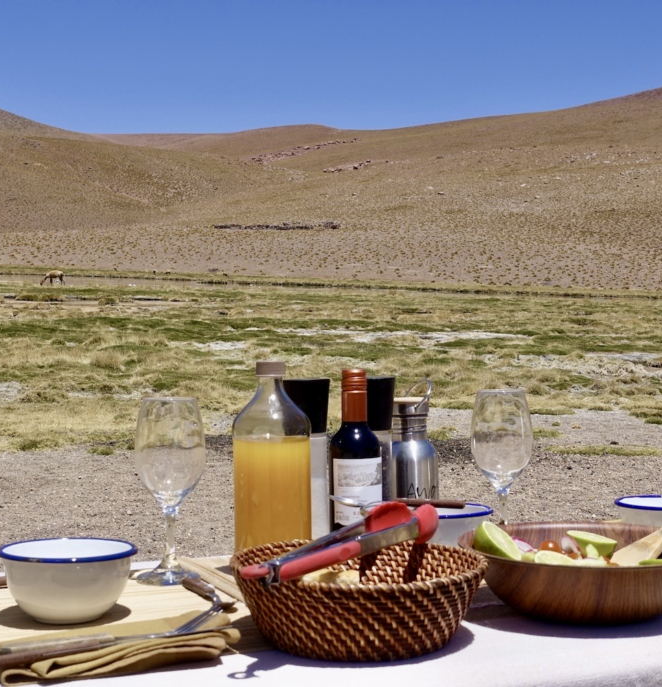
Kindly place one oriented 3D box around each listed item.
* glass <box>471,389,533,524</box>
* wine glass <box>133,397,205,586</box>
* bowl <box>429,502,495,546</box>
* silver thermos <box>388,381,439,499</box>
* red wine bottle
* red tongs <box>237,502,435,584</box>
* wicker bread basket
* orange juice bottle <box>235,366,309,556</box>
[{"bbox_3d":[0.221,0.165,1.555,0.079,0.205,0.079,0,0,8],"label":"glass"},{"bbox_3d":[-0.185,0.168,1.370,0.079,0.205,0.079,0,0,-8],"label":"wine glass"},{"bbox_3d":[0.127,0.234,1.445,0.137,0.067,0.137,0,0,5],"label":"bowl"},{"bbox_3d":[0.102,0.159,1.540,0.071,0.218,0.071,0,0,4],"label":"silver thermos"},{"bbox_3d":[0.028,0.149,1.379,0.061,0.239,0.061,0,0,0],"label":"red wine bottle"},{"bbox_3d":[0.004,0.186,1.093,0.065,0.042,0.275,0,2,35],"label":"red tongs"},{"bbox_3d":[0.026,0.234,1.090,0.233,0.073,0.233,0,0,1],"label":"wicker bread basket"},{"bbox_3d":[-0.070,0.145,1.409,0.091,0.249,0.091,0,0,-3],"label":"orange juice bottle"}]

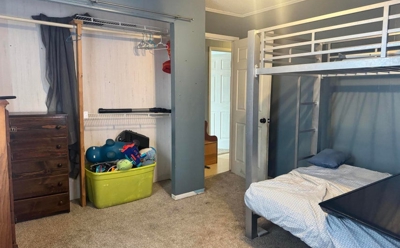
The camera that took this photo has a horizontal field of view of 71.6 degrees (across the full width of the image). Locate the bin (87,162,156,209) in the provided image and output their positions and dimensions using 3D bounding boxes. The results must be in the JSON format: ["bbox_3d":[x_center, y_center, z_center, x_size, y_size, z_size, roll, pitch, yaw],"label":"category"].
[{"bbox_3d":[-0.944,0.687,3.283,0.750,0.395,0.475,-4,8,-37],"label":"bin"}]

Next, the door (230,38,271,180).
[{"bbox_3d":[0.713,-0.202,3.943,0.040,2.007,0.771,-4,7,-31],"label":"door"}]

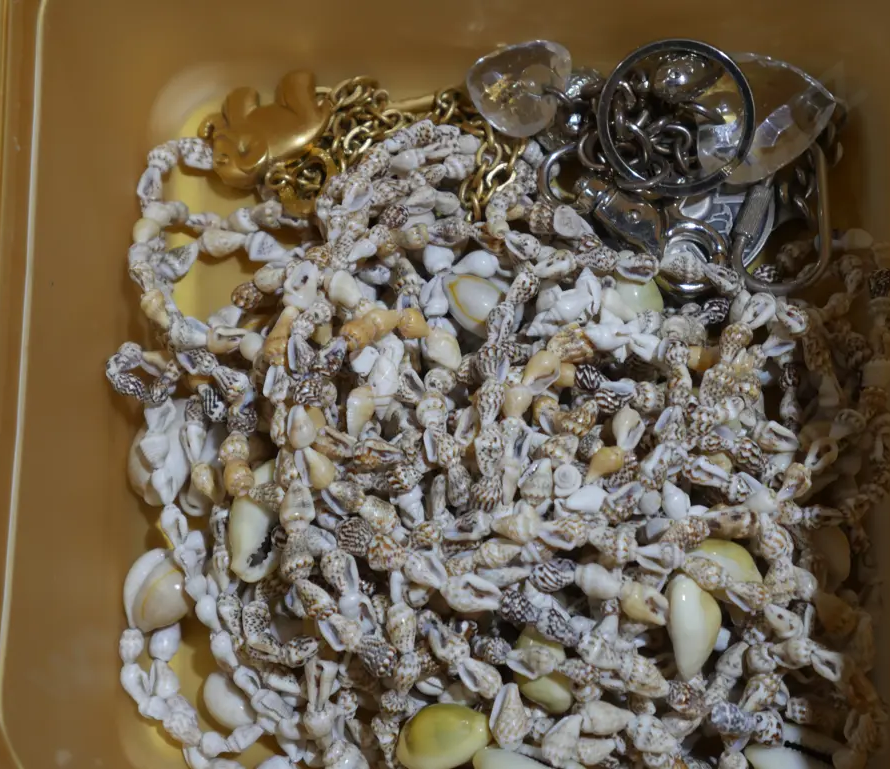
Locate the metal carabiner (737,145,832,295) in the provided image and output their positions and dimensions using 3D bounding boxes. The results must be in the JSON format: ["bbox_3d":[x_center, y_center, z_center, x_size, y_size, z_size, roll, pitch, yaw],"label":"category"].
[{"bbox_3d":[0.068,-0.033,0.466,0.018,0.004,0.031,7,86,6],"label":"metal carabiner"}]

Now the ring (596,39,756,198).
[{"bbox_3d":[0.045,-0.051,0.458,0.030,0.003,0.030,0,93,5],"label":"ring"}]

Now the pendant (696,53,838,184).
[{"bbox_3d":[0.063,-0.052,0.462,0.027,0.011,0.025,-10,86,5],"label":"pendant"}]

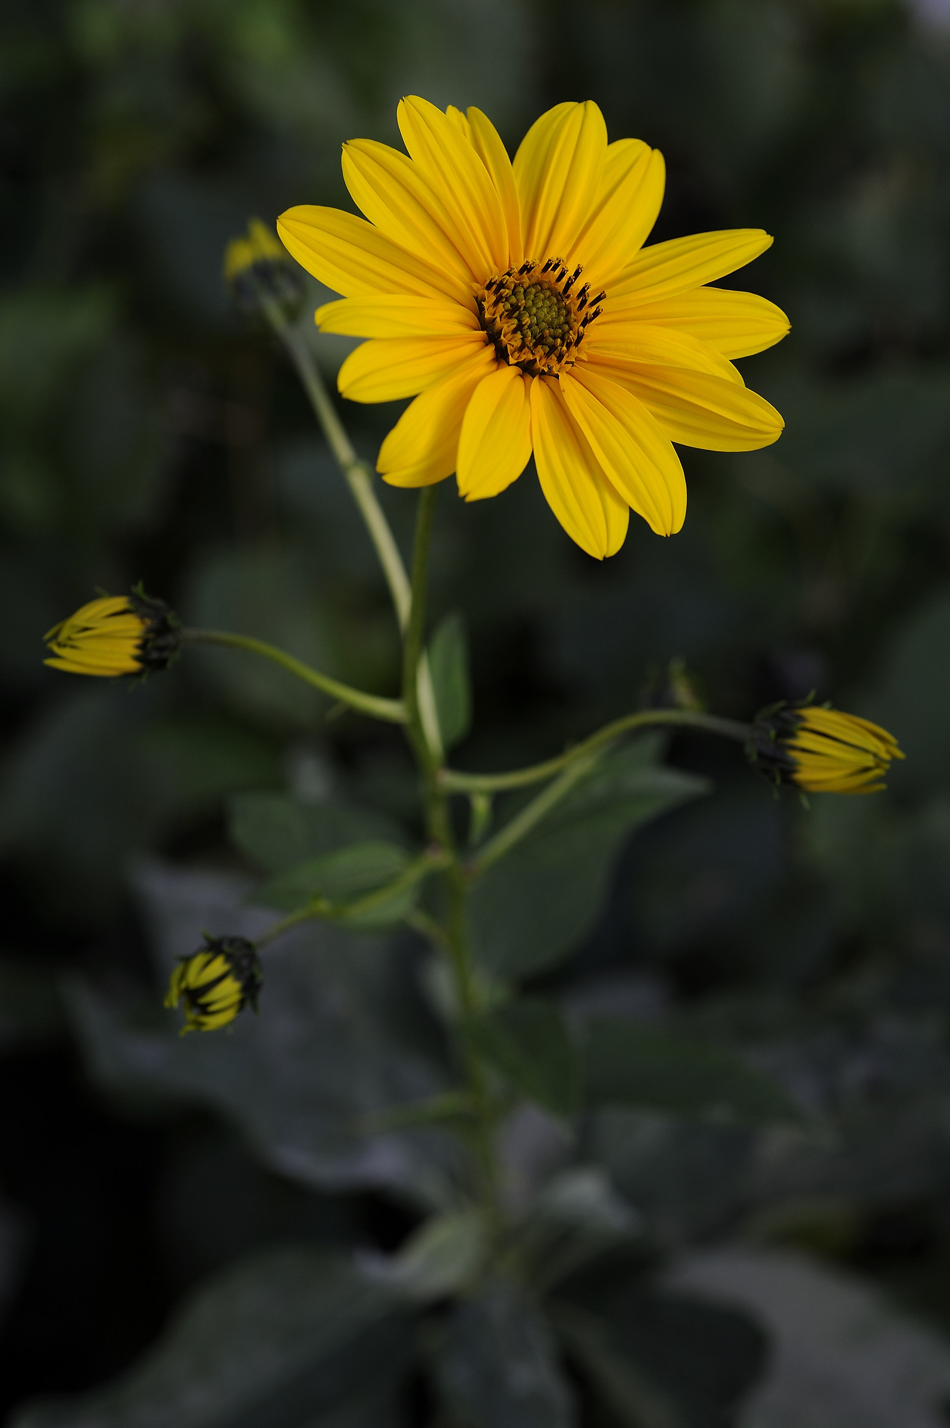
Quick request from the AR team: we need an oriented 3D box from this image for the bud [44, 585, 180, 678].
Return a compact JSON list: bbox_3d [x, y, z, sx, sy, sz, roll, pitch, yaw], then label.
[{"bbox_3d":[-0.064,-0.014,0.386,0.025,0.017,0.017,-8,-11,-6],"label":"bud"}]

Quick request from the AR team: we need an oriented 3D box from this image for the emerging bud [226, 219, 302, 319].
[{"bbox_3d":[-0.045,-0.096,0.465,0.017,0.017,0.021,-8,54,-4],"label":"emerging bud"}]

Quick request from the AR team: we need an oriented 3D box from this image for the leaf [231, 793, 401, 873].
[{"bbox_3d":[-0.032,0.024,0.440,0.036,0.007,0.020,7,47,10],"label":"leaf"}]

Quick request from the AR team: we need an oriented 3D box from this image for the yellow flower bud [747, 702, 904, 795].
[{"bbox_3d":[0.062,0.006,0.386,0.027,0.017,0.017,5,-11,6],"label":"yellow flower bud"}]

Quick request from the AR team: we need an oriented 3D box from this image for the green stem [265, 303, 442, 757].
[{"bbox_3d":[-0.023,-0.040,0.436,0.009,0.008,0.113,-20,64,0],"label":"green stem"}]

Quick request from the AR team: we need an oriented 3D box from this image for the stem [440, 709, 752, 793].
[{"bbox_3d":[0.021,0.007,0.398,0.061,0.013,0.007,-9,0,20],"label":"stem"}]

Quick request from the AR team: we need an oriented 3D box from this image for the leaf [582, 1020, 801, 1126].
[{"bbox_3d":[0.047,0.078,0.475,0.048,0.008,0.023,8,45,0],"label":"leaf"}]

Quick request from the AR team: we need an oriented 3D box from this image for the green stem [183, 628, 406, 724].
[{"bbox_3d":[-0.032,-0.007,0.395,0.045,0.007,0.006,19,0,-20],"label":"green stem"}]

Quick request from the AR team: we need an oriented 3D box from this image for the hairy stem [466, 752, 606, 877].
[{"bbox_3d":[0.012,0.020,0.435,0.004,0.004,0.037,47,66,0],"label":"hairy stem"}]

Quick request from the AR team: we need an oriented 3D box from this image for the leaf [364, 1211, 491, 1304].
[{"bbox_3d":[-0.010,0.117,0.470,0.026,0.010,0.019,-23,43,-7],"label":"leaf"}]

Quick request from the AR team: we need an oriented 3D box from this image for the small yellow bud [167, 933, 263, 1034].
[{"bbox_3d":[-0.047,0.049,0.394,0.015,0.015,0.018,23,51,37],"label":"small yellow bud"}]

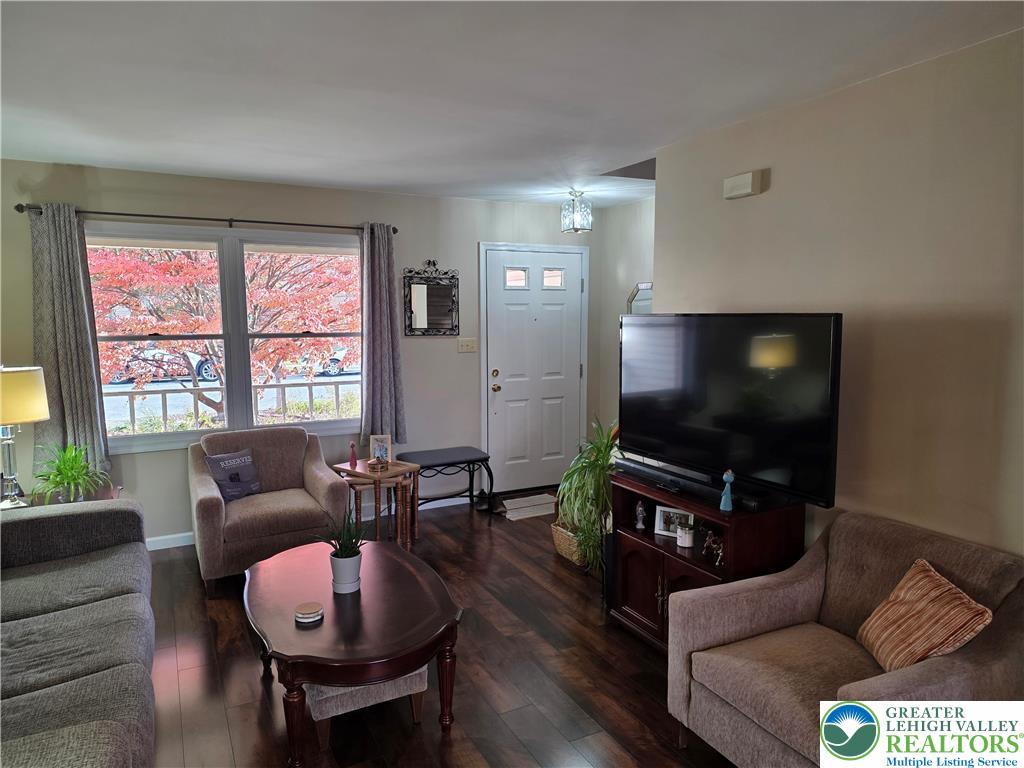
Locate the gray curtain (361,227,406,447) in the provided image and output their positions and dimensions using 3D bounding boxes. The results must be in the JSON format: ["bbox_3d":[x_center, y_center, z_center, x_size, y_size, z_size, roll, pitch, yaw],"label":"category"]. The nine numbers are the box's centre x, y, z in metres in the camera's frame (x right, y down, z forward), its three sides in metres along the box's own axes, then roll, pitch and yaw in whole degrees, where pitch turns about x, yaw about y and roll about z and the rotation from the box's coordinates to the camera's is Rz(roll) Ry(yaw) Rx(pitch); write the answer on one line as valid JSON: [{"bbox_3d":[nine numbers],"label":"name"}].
[{"bbox_3d":[-0.958,-0.350,5.014,0.290,1.620,0.120,-3,7,-27],"label":"gray curtain"}]

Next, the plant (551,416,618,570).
[{"bbox_3d":[0.500,0.675,4.229,0.438,0.876,0.418,-3,6,-27],"label":"plant"}]

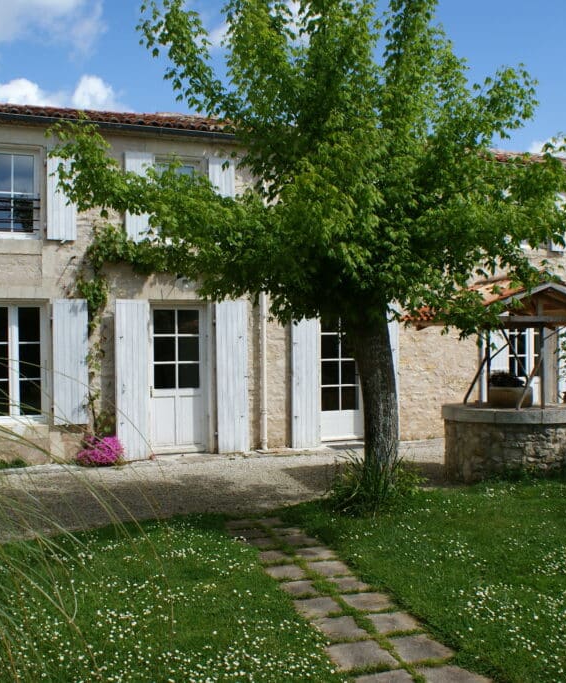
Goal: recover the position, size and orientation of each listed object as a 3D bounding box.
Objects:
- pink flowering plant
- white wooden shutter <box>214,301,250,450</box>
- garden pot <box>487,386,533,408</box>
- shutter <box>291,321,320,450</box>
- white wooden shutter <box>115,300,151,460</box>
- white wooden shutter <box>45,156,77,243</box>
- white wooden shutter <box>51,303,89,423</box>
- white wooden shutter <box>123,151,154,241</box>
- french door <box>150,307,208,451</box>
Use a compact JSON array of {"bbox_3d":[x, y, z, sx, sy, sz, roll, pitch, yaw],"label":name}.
[{"bbox_3d":[-2.447,1.464,10.271,0.600,0.380,0.450,-1,0,-23],"label":"pink flowering plant"},{"bbox_3d":[-0.726,0.523,11.257,0.480,2.200,0.050,-1,0,-23],"label":"white wooden shutter"},{"bbox_3d":[2.871,0.708,9.680,0.550,0.265,0.530,0,0,16],"label":"garden pot"},{"bbox_3d":[0.380,0.534,12.378,0.493,2.354,0.045,-1,0,-23],"label":"shutter"},{"bbox_3d":[-2.080,0.529,10.688,0.460,2.200,0.050,-1,0,-23],"label":"white wooden shutter"},{"bbox_3d":[-3.123,-2.095,10.864,0.411,1.317,0.045,-1,0,-23],"label":"white wooden shutter"},{"bbox_3d":[-2.857,0.277,10.362,0.450,1.690,0.050,-1,0,-23],"label":"white wooden shutter"},{"bbox_3d":[-2.000,-2.014,10.728,0.390,1.220,0.050,-1,0,-23],"label":"white wooden shutter"},{"bbox_3d":[-1.595,0.569,11.806,0.921,2.262,0.070,-1,0,-23],"label":"french door"}]

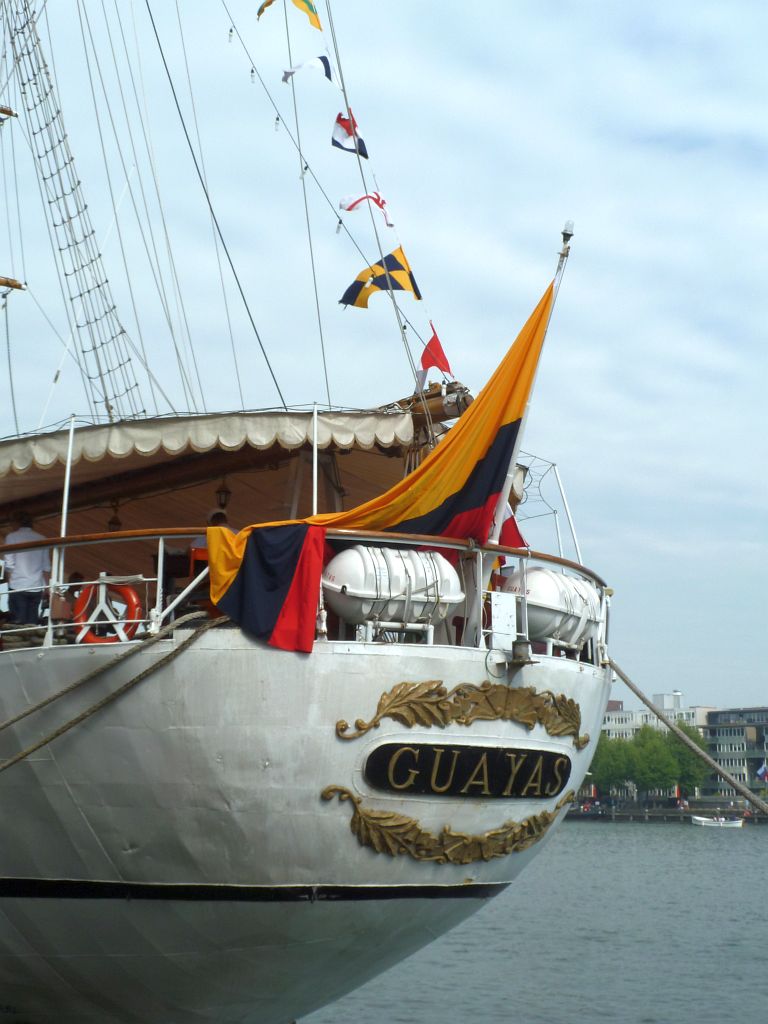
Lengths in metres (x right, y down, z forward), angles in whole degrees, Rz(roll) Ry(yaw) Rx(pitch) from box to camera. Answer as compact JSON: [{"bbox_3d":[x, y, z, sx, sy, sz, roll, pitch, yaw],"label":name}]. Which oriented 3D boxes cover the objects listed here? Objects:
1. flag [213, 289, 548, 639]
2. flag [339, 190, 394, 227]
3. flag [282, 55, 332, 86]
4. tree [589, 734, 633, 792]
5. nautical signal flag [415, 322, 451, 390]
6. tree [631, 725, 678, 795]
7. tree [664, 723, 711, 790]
[{"bbox_3d":[0.046,-0.591,15.748,3.990,4.470,1.150,4,-12,-20],"label":"flag"},{"bbox_3d":[-0.238,-3.912,18.300,0.680,0.400,0.360,0,-12,0],"label":"flag"},{"bbox_3d":[-1.016,-5.952,19.100,0.680,0.360,0.320,0,-12,0],"label":"flag"},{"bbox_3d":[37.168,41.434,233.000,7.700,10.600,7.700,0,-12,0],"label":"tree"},{"bbox_3d":[0.604,-1.917,17.500,0.460,0.820,0.320,0,-12,0],"label":"nautical signal flag"},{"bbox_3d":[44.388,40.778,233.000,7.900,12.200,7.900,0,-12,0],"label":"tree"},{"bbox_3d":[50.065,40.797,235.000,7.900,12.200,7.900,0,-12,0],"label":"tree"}]

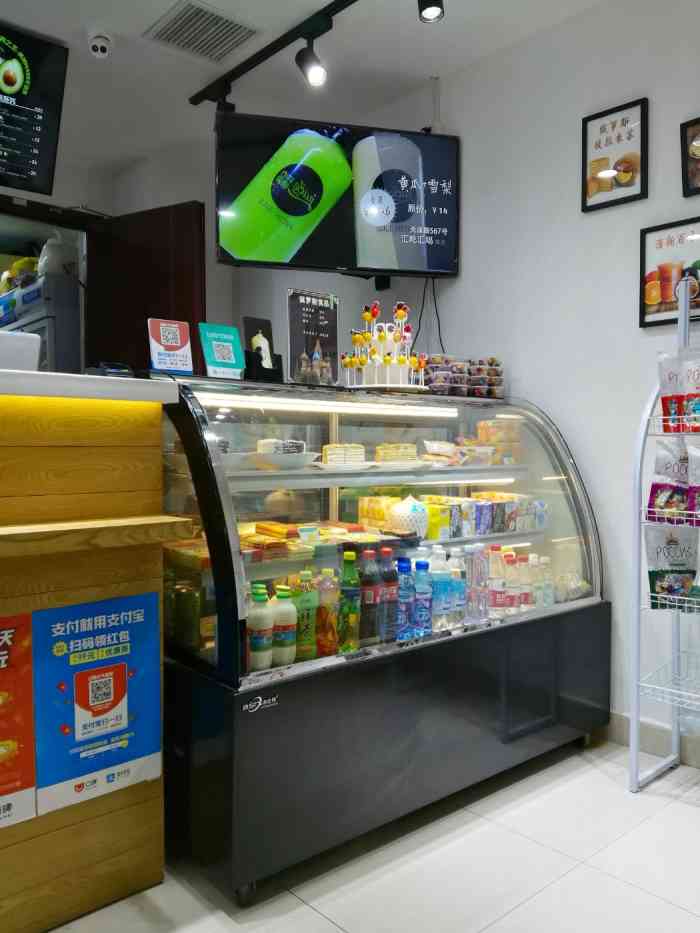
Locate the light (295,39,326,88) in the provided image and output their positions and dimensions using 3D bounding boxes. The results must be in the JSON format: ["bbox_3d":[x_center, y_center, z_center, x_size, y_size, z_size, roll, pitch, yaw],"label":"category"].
[{"bbox_3d":[-0.138,-1.426,2.480,0.080,0.170,0.115,0,0,-37],"label":"light"}]

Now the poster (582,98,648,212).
[{"bbox_3d":[0.916,-1.076,2.437,0.020,0.335,0.243,0,0,-41],"label":"poster"}]

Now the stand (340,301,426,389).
[{"bbox_3d":[0.115,-0.435,2.480,0.285,0.318,0.285,0,0,0],"label":"stand"}]

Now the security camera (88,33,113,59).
[{"bbox_3d":[-0.949,-1.601,2.665,0.092,0.075,0.092,0,0,-18],"label":"security camera"}]

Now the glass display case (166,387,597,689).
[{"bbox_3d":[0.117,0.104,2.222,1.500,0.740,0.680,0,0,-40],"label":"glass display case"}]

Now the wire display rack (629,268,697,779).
[{"bbox_3d":[1.094,0.185,1.976,0.290,1.550,0.470,0,0,-41],"label":"wire display rack"}]

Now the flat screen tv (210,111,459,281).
[{"bbox_3d":[-0.037,-1.072,2.824,0.972,0.568,0.075,0,2,-11],"label":"flat screen tv"}]

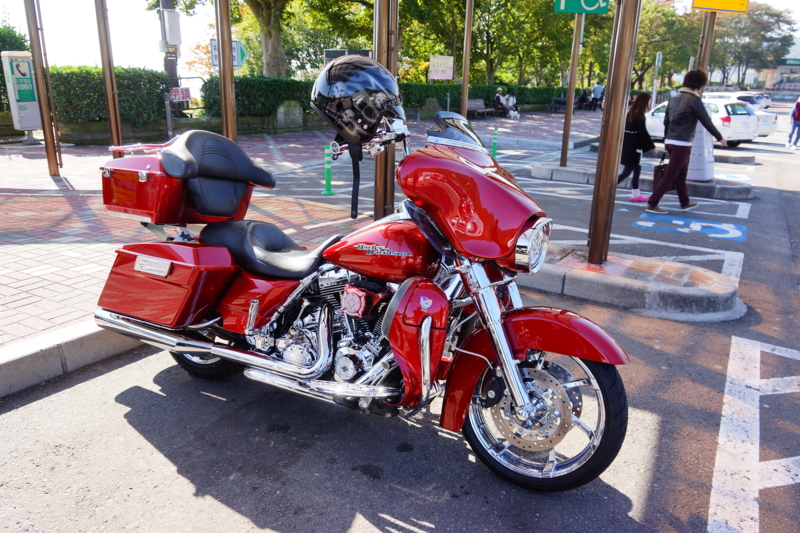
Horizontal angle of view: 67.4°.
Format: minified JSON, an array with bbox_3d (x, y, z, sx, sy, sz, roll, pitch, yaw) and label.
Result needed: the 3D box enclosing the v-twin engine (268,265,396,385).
[{"bbox_3d":[-0.279,0.217,2.594,0.520,0.460,0.400,10,8,26],"label":"v-twin engine"}]

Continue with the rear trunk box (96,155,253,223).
[{"bbox_3d":[-1.093,-0.383,2.988,0.460,0.310,0.560,10,8,26],"label":"rear trunk box"}]

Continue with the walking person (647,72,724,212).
[{"bbox_3d":[3.715,-1.601,7.724,0.800,1.750,0.520,-5,18,-21],"label":"walking person"}]

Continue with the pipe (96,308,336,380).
[{"bbox_3d":[-0.846,0.219,2.600,1.290,0.340,0.140,10,8,26],"label":"pipe"}]

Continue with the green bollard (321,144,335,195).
[{"bbox_3d":[-0.993,-1.319,8.190,0.200,0.650,0.200,2,17,0],"label":"green bollard"}]

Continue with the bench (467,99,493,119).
[{"bbox_3d":[3.380,-6.696,25.500,0.600,0.800,1.500,13,21,33],"label":"bench"}]

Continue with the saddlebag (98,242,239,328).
[{"bbox_3d":[-1.007,0.071,2.632,0.630,0.315,0.230,10,8,26],"label":"saddlebag"}]

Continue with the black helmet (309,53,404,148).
[{"bbox_3d":[-0.143,-0.570,2.060,0.300,0.260,0.250,16,17,-4],"label":"black helmet"}]

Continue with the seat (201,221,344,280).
[{"bbox_3d":[-0.581,-0.088,2.749,0.710,0.230,0.360,10,8,26],"label":"seat"}]

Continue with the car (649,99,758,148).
[{"bbox_3d":[10.050,-5.040,20.900,1.700,1.480,4.400,-5,18,-21],"label":"car"}]

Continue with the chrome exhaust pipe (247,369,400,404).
[{"bbox_3d":[-0.343,0.455,2.378,0.670,0.110,0.130,10,8,26],"label":"chrome exhaust pipe"}]

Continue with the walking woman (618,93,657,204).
[{"bbox_3d":[3.333,-1.675,8.405,0.580,1.490,0.450,-3,18,-14],"label":"walking woman"}]

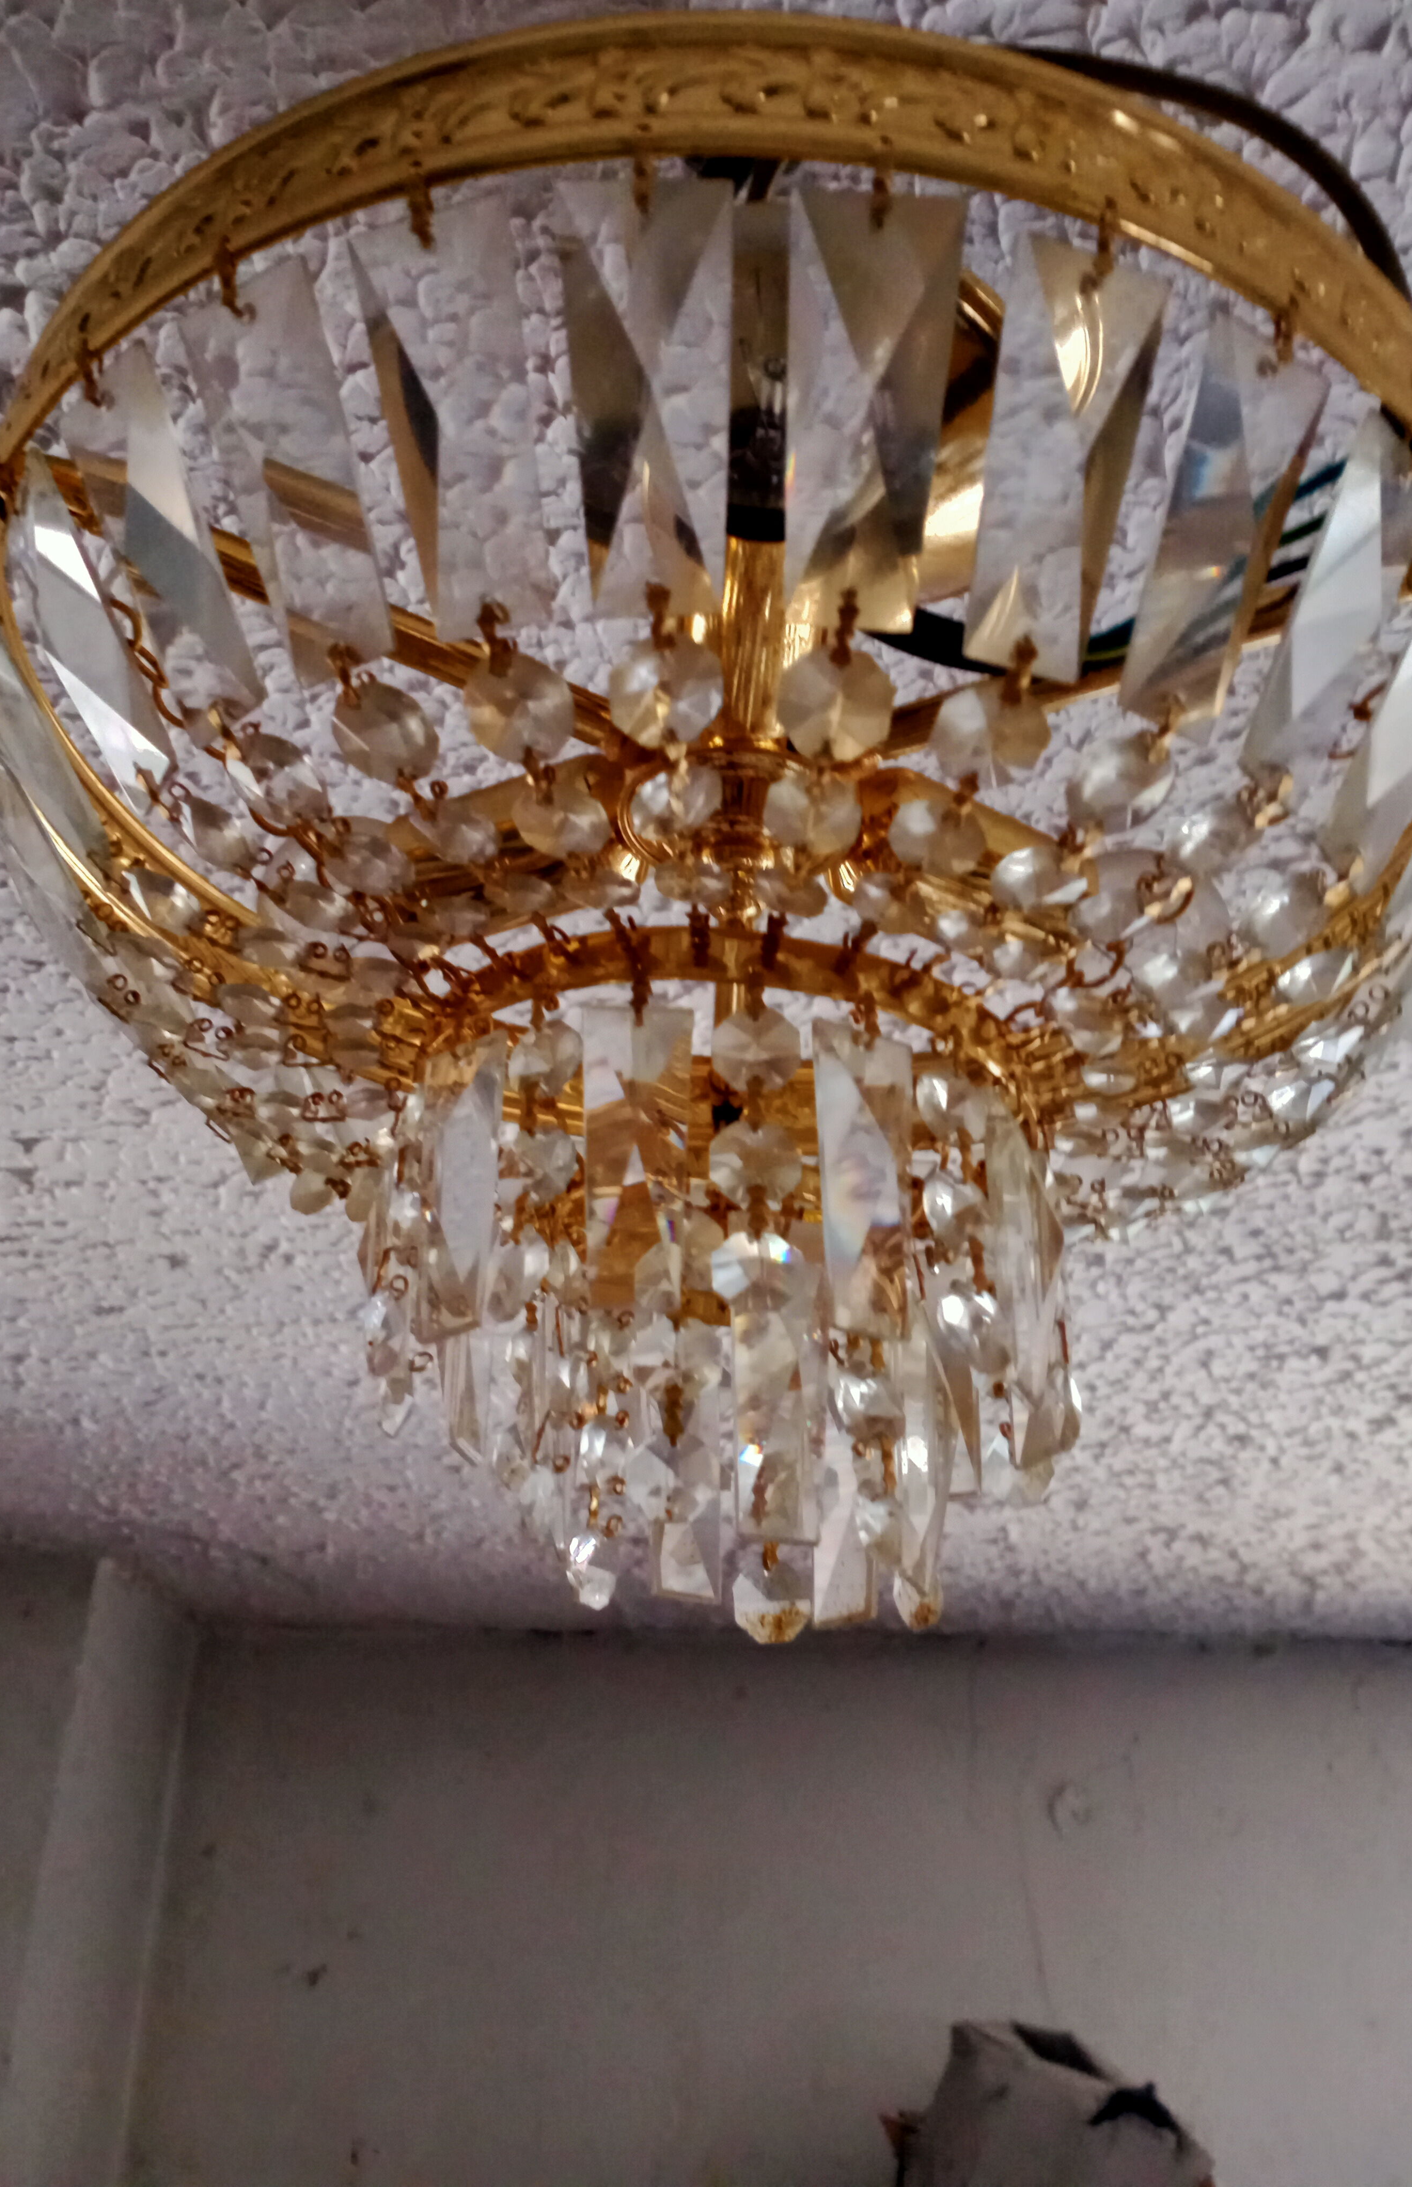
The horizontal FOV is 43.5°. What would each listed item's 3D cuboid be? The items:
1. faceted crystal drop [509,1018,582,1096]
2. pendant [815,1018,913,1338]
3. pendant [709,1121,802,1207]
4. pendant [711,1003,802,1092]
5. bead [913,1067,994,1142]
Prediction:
[{"bbox_3d":[-0.026,-0.006,0.284,0.014,0.014,0.007,-10,-29,25],"label":"faceted crystal drop"},{"bbox_3d":[0.025,0.013,0.273,0.016,0.050,0.007,13,-28,-19],"label":"pendant"},{"bbox_3d":[0.007,0.011,0.269,0.014,0.014,0.007,6,-26,-4],"label":"pendant"},{"bbox_3d":[0.008,-0.007,0.278,0.014,0.014,0.007,5,-26,-4],"label":"pendant"},{"bbox_3d":[0.041,0.002,0.288,0.014,0.014,0.007,22,-32,-33],"label":"bead"}]

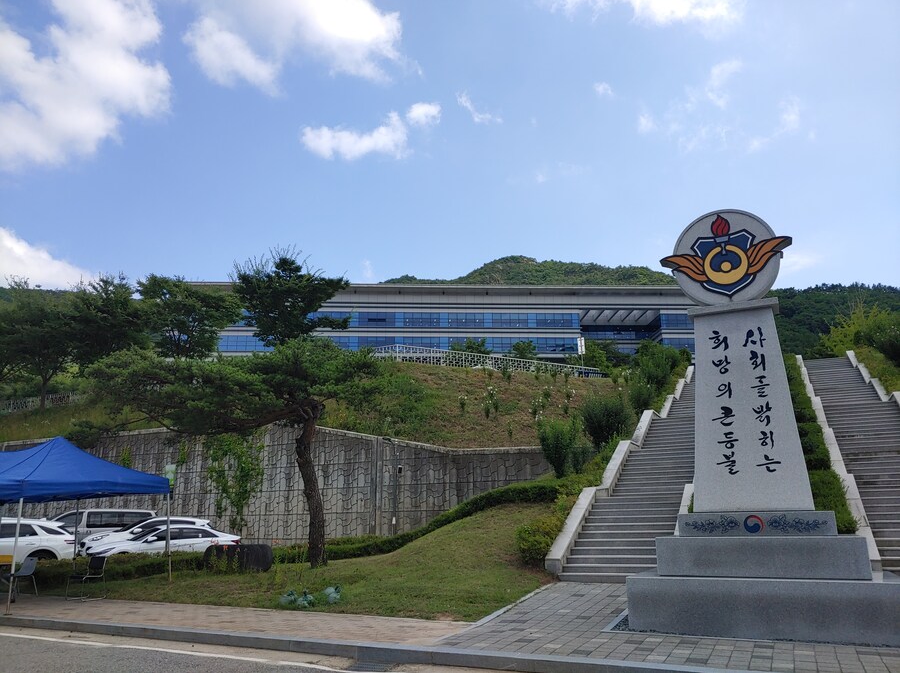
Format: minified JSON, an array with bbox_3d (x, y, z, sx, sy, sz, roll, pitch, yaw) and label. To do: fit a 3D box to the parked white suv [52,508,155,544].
[{"bbox_3d":[-16.468,9.056,30.220,5.125,1.925,1.920,12,-21,-36],"label":"parked white suv"}]

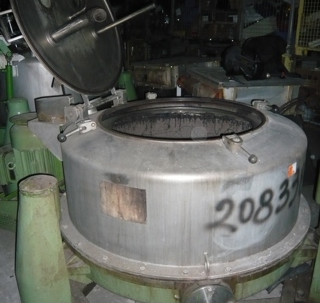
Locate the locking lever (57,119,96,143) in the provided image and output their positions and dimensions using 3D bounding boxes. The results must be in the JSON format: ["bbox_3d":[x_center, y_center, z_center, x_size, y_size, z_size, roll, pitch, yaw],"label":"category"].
[{"bbox_3d":[-0.389,-0.106,1.653,0.180,0.055,0.058,-23,25,-11],"label":"locking lever"}]

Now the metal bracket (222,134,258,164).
[{"bbox_3d":[0.327,-0.006,1.409,0.065,0.059,0.179,-9,30,-22],"label":"metal bracket"}]

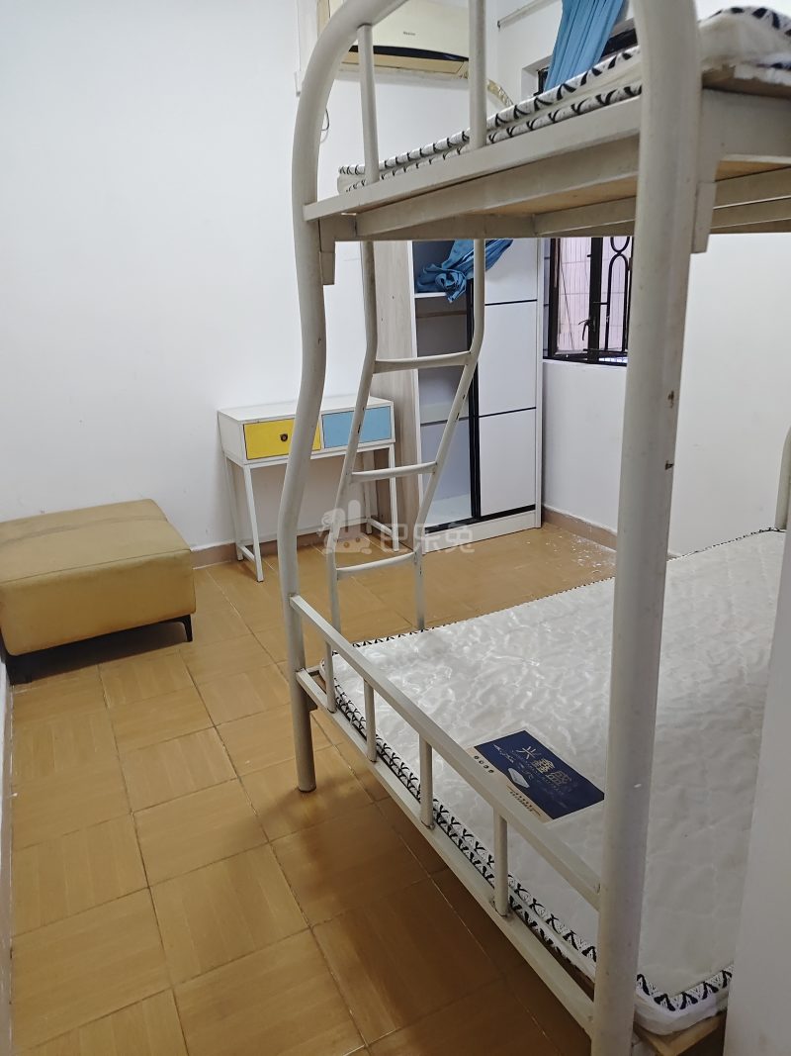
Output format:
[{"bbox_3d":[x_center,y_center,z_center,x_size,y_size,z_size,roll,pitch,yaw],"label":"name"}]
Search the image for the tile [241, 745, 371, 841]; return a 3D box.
[{"bbox_3d":[-0.259,0.749,2.004,0.298,0.010,0.298,-11,20,-25],"label":"tile"}]

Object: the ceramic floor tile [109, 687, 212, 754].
[{"bbox_3d":[-0.797,0.649,2.386,0.300,0.010,0.300,-11,20,-25],"label":"ceramic floor tile"}]

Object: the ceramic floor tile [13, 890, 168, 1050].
[{"bbox_3d":[-0.651,0.929,1.493,0.289,0.010,0.300,-11,20,-25],"label":"ceramic floor tile"}]

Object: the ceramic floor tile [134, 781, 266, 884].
[{"bbox_3d":[-0.526,0.803,1.878,0.298,0.010,0.298,-11,20,-25],"label":"ceramic floor tile"}]

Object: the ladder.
[{"bbox_3d":[0.006,-0.200,1.667,0.299,1.359,0.347,-12,20,-25],"label":"ladder"}]

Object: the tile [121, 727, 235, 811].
[{"bbox_3d":[-0.662,0.726,2.134,0.298,0.010,0.298,-11,20,-25],"label":"tile"}]

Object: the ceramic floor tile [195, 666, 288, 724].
[{"bbox_3d":[-0.531,0.595,2.515,0.298,0.010,0.298,-11,20,-25],"label":"ceramic floor tile"}]

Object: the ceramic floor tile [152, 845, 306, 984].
[{"bbox_3d":[-0.389,0.880,1.622,0.298,0.010,0.298,-11,20,-25],"label":"ceramic floor tile"}]

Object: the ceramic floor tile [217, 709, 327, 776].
[{"bbox_3d":[-0.394,0.671,2.255,0.300,0.010,0.300,-11,20,-25],"label":"ceramic floor tile"}]

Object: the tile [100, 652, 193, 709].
[{"bbox_3d":[-0.933,0.574,2.642,0.300,0.010,0.300,-11,20,-25],"label":"tile"}]

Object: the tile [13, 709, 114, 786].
[{"bbox_3d":[-1.061,0.703,2.261,0.294,0.010,0.300,-11,20,-25],"label":"tile"}]

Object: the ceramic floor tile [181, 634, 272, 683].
[{"bbox_3d":[-0.668,0.518,2.771,0.298,0.010,0.298,-11,20,-25],"label":"ceramic floor tile"}]

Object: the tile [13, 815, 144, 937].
[{"bbox_3d":[-0.788,0.854,1.749,0.291,0.010,0.300,-11,20,-25],"label":"tile"}]

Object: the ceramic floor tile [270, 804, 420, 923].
[{"bbox_3d":[-0.122,0.826,1.748,0.298,0.010,0.298,-11,20,-25],"label":"ceramic floor tile"}]

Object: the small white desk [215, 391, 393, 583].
[{"bbox_3d":[-0.429,-0.236,3.749,0.815,0.818,0.378,-12,20,-25],"label":"small white desk"}]

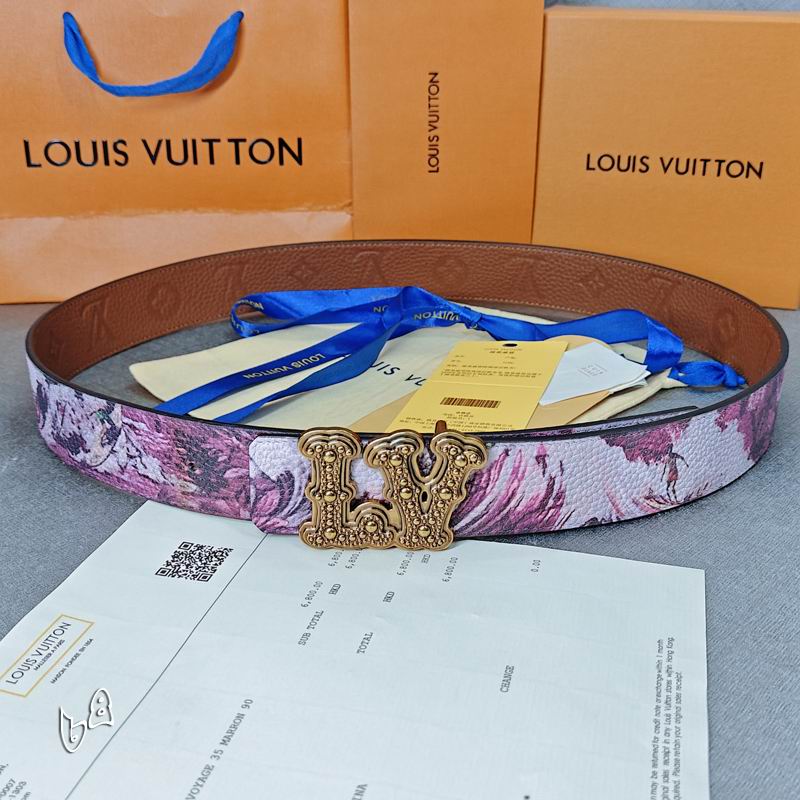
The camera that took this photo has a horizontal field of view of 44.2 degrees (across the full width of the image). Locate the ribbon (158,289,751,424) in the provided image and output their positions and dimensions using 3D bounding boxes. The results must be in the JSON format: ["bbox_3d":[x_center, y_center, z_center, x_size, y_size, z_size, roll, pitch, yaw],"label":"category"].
[{"bbox_3d":[0.029,-0.023,0.508,0.297,0.036,0.153,1,25,0],"label":"ribbon"}]

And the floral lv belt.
[{"bbox_3d":[0.006,-0.025,0.502,0.368,0.044,0.282,1,25,0],"label":"floral lv belt"}]

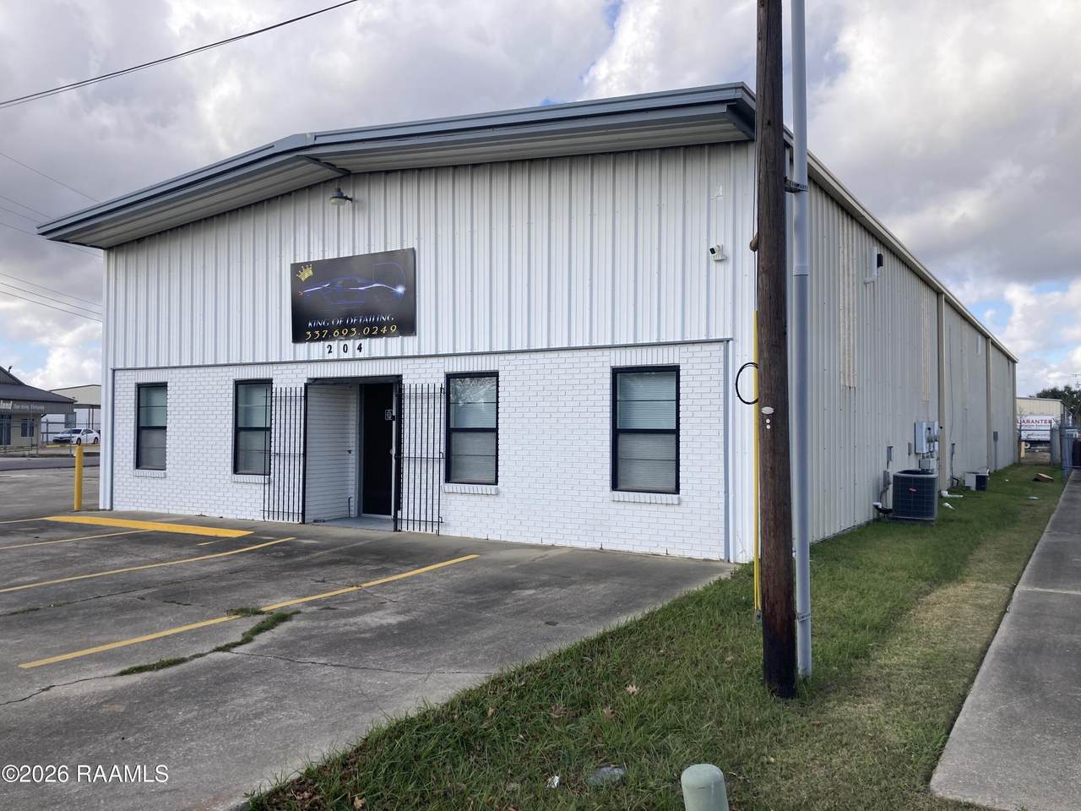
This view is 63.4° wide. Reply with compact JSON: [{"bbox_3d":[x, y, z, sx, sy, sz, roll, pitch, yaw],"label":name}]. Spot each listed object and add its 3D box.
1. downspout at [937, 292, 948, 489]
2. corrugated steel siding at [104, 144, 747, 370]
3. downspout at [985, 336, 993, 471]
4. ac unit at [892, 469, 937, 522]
[{"bbox_3d":[9.450,-0.334,20.600,0.130,4.650,0.130,-1,-2,32],"label":"downspout"},{"bbox_3d":[-2.770,-2.070,13.020,12.100,2.750,0.080,-1,-2,31],"label":"corrugated steel siding"},{"bbox_3d":[15.640,-0.072,30.500,0.130,4.650,0.130,-1,-2,32],"label":"downspout"},{"bbox_3d":[6.210,1.480,14.500,0.650,0.790,0.650,-1,-2,31],"label":"ac unit"}]

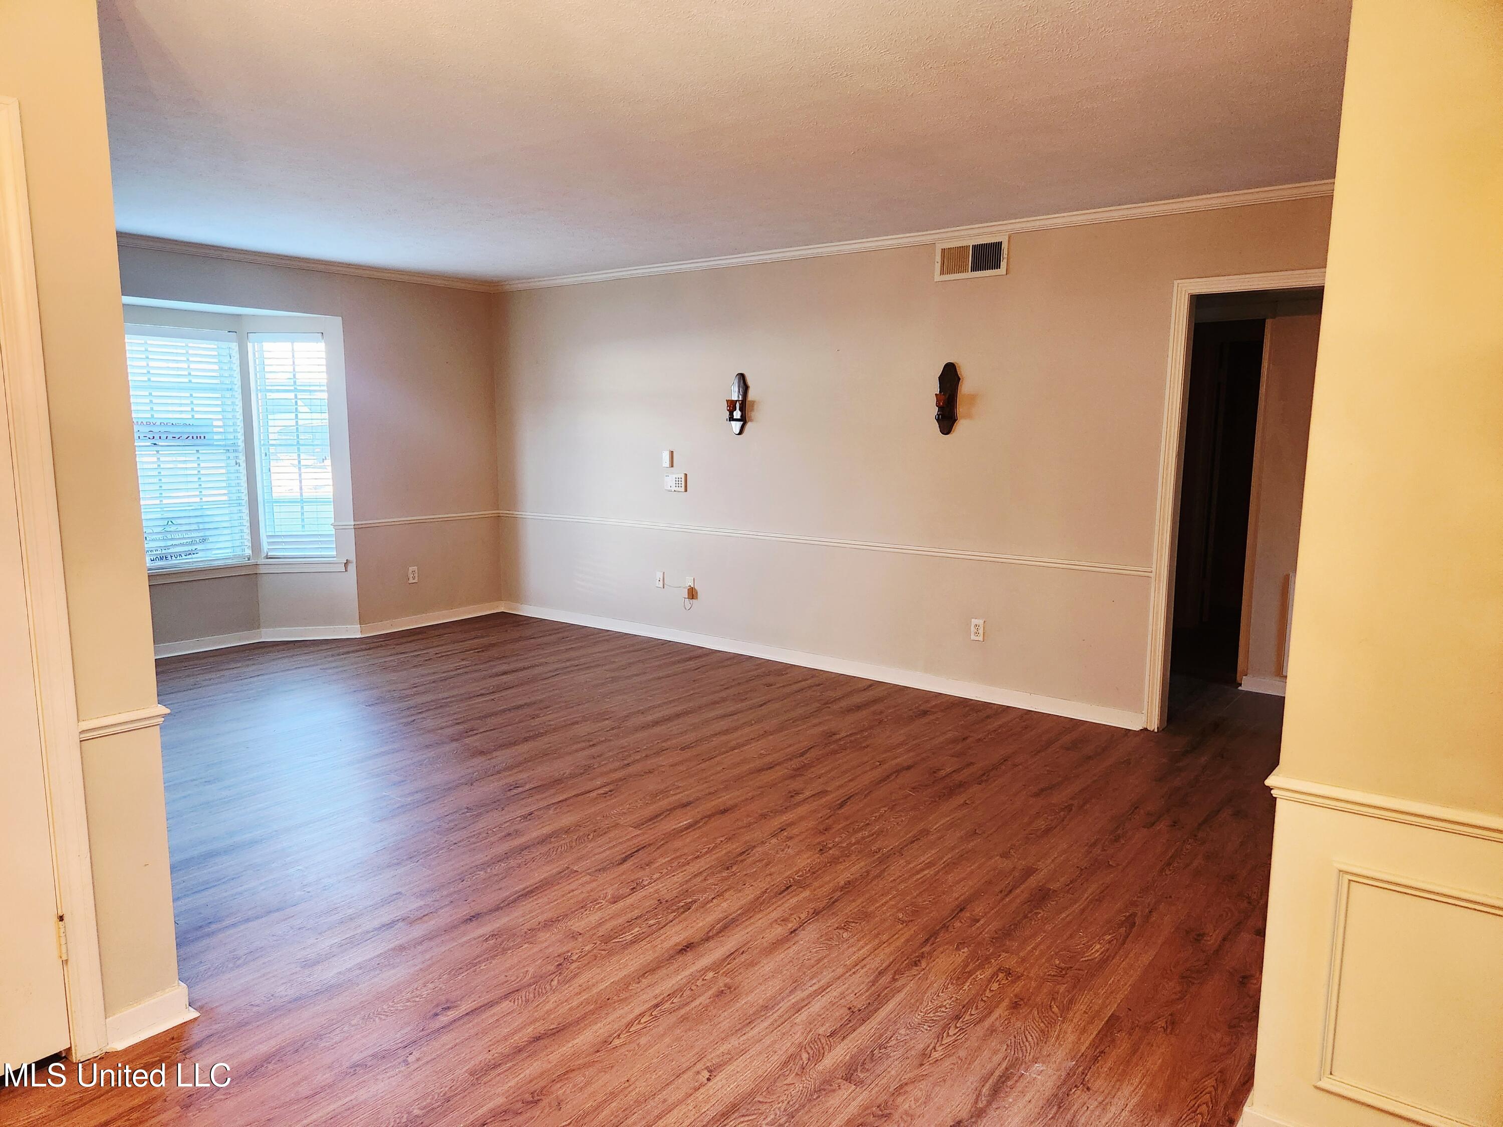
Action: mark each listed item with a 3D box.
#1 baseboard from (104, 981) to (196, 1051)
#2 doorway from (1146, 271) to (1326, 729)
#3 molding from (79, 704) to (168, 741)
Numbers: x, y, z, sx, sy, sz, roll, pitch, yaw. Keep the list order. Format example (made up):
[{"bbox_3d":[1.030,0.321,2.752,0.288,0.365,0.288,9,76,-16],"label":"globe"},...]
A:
[{"bbox_3d":[-1.455,1.098,2.431,0.032,0.090,0.189,7,10,37],"label":"baseboard"},{"bbox_3d":[2.304,-0.198,4.425,0.910,2.101,0.145,7,10,37],"label":"doorway"},{"bbox_3d":[-1.458,0.371,2.327,0.020,0.048,0.183,7,10,37],"label":"molding"}]

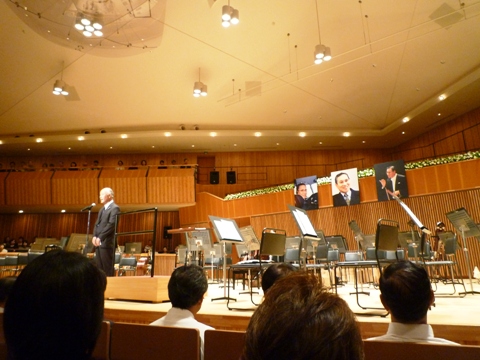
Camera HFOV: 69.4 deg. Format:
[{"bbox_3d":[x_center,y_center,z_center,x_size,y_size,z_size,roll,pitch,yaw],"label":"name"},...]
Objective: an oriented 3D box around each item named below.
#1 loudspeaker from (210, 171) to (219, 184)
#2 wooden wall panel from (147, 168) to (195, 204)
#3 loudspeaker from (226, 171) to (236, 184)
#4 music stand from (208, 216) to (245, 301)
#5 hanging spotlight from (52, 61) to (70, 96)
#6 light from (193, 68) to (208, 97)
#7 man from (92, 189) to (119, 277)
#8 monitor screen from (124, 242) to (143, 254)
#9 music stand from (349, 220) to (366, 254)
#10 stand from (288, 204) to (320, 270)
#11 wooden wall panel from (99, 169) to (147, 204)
[{"bbox_3d":[-1.273,-0.082,17.542,0.420,0.630,0.400,0,-14,-2],"label":"loudspeaker"},{"bbox_3d":[-3.223,0.274,16.451,2.200,1.830,0.420,-1,-14,0],"label":"wooden wall panel"},{"bbox_3d":[-0.432,-0.082,17.539,0.420,0.630,0.400,1,-14,-8],"label":"loudspeaker"},{"bbox_3d":[-0.197,1.028,4.743,0.420,1.140,0.520,-10,-17,34],"label":"music stand"},{"bbox_3d":[-5.379,-3.142,10.530,0.420,1.040,0.420,-1,-14,0],"label":"hanging spotlight"},{"bbox_3d":[-1.205,-3.041,10.609,0.420,0.870,0.420,-1,-14,0],"label":"light"},{"bbox_3d":[-2.048,0.936,5.289,0.330,1.690,0.480,10,-18,-37],"label":"man"},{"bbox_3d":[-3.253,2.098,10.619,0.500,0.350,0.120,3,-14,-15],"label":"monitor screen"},{"bbox_3d":[1.863,1.195,5.480,0.400,1.130,0.480,0,-15,-6],"label":"music stand"},{"bbox_3d":[0.735,0.850,4.062,0.420,1.130,0.520,-9,-16,30],"label":"stand"},{"bbox_3d":[-4.421,0.227,13.100,1.800,1.360,0.420,-1,-14,0],"label":"wooden wall panel"}]

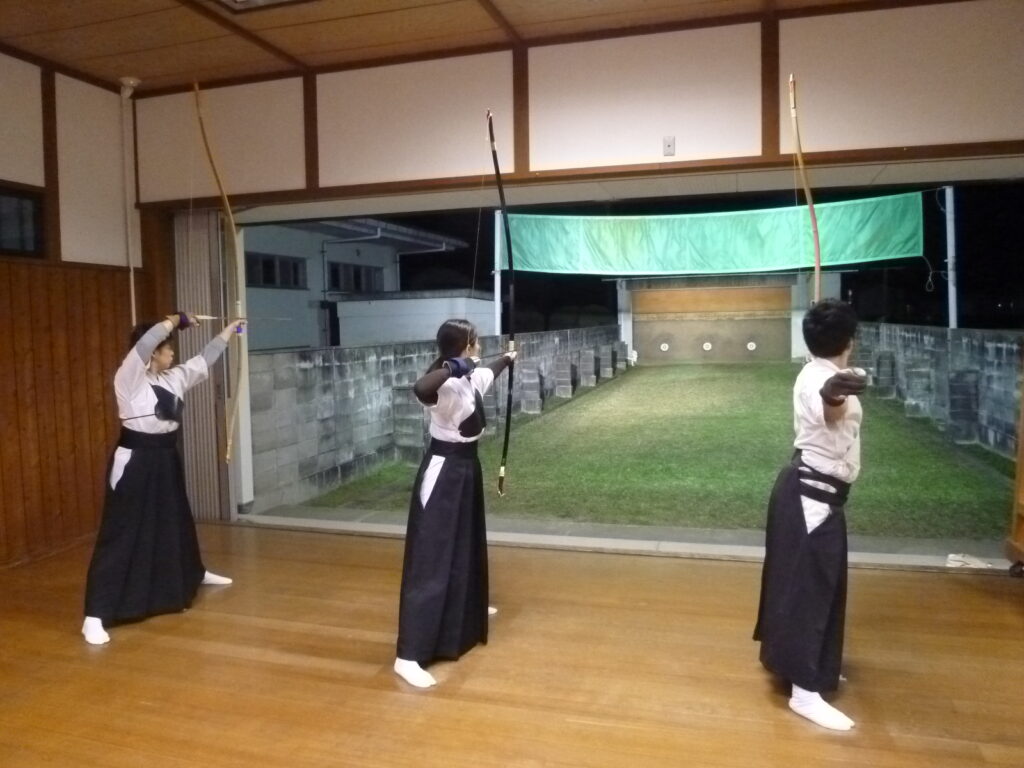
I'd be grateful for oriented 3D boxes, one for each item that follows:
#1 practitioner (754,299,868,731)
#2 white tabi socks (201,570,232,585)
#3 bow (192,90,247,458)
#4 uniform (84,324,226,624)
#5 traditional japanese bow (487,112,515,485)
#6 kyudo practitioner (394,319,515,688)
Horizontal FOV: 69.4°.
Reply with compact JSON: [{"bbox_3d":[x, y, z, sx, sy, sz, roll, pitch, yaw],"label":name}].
[{"bbox_3d":[1.231,0.437,3.077,0.472,1.578,1.236,1,5,17],"label":"practitioner"},{"bbox_3d":[-1.747,1.117,4.329,0.231,0.100,0.090,-2,5,-8],"label":"white tabi socks"},{"bbox_3d":[-1.633,-0.592,4.180,0.080,2.080,0.302,1,5,17],"label":"bow"},{"bbox_3d":[-1.864,0.409,3.898,0.422,1.447,0.904,1,5,17],"label":"uniform"},{"bbox_3d":[-0.038,-0.379,3.818,0.060,1.909,0.392,1,5,17],"label":"traditional japanese bow"},{"bbox_3d":[-0.240,0.450,3.543,0.382,1.518,1.196,1,5,17],"label":"kyudo practitioner"}]

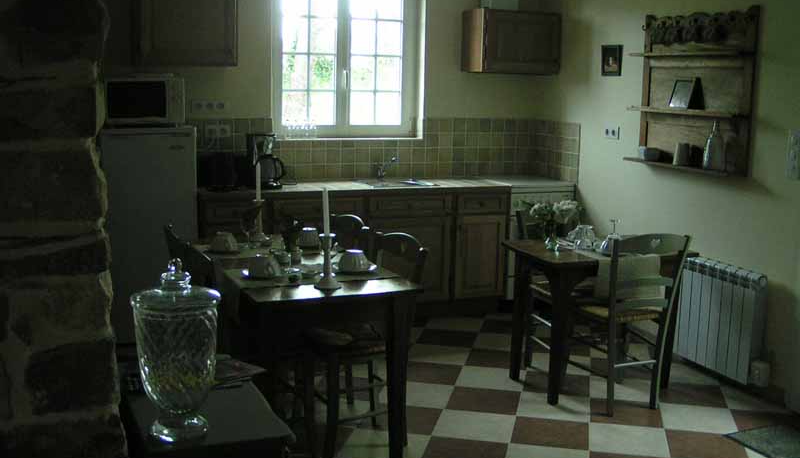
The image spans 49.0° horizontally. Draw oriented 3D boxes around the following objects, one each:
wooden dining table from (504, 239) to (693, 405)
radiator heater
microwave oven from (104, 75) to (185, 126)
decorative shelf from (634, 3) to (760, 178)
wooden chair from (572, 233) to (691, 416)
[{"bbox_3d":[1.026,0.449,4.558,0.870,0.712,0.560,-2,10,-21],"label":"wooden dining table"},{"bbox_3d":[1.680,0.470,4.691,0.100,0.570,0.630,-2,10,-21],"label":"radiator heater"},{"bbox_3d":[-1.490,-0.742,5.084,0.450,0.265,0.330,-2,10,-21],"label":"microwave oven"},{"bbox_3d":[1.580,-0.761,4.842,0.170,0.870,0.890,-2,10,-21],"label":"decorative shelf"},{"bbox_3d":[1.083,0.424,4.266,0.410,0.857,0.470,-2,10,-21],"label":"wooden chair"}]

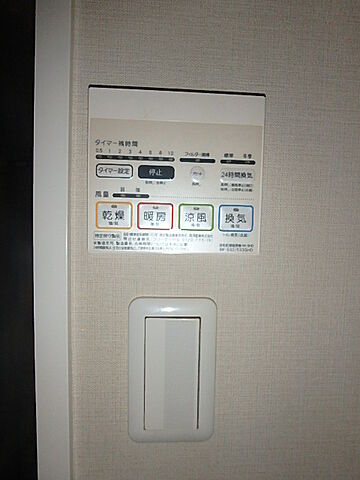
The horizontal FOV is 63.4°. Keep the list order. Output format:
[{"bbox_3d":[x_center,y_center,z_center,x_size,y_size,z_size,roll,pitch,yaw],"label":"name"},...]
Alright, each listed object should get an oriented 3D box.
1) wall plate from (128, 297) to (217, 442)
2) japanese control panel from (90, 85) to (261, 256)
[{"bbox_3d":[-0.006,0.105,0.228,0.070,0.120,0.010,1,4,-3],"label":"wall plate"},{"bbox_3d":[-0.003,-0.048,0.215,0.124,0.115,0.014,1,4,-3],"label":"japanese control panel"}]

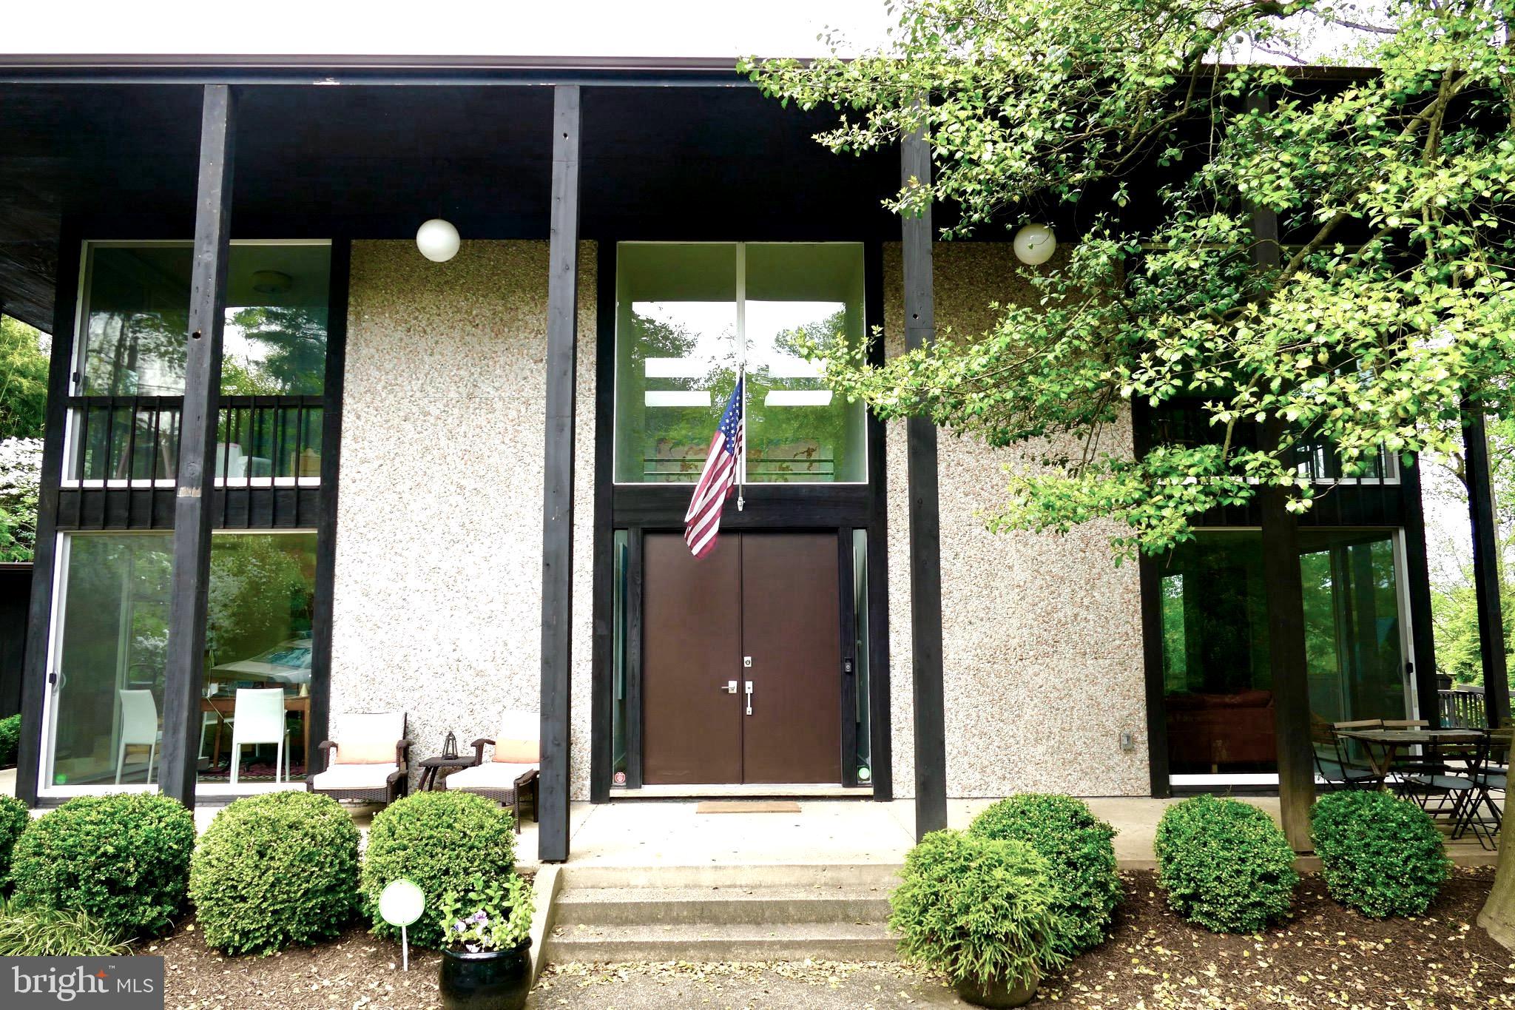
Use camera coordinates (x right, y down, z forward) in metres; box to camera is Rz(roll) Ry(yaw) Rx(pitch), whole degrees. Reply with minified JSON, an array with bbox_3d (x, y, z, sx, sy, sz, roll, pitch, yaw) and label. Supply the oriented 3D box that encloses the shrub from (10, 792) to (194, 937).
[{"bbox_3d":[-3.865,2.119,6.230,0.940,0.800,0.920,0,-7,-1],"label":"shrub"}]

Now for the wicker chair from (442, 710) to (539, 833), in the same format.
[{"bbox_3d":[-2.076,2.224,8.896,0.780,0.840,1.380,-1,-7,7],"label":"wicker chair"}]

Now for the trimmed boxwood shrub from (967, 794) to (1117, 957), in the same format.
[{"bbox_3d":[1.671,2.161,6.212,0.880,0.900,0.880,0,-7,-1],"label":"trimmed boxwood shrub"}]

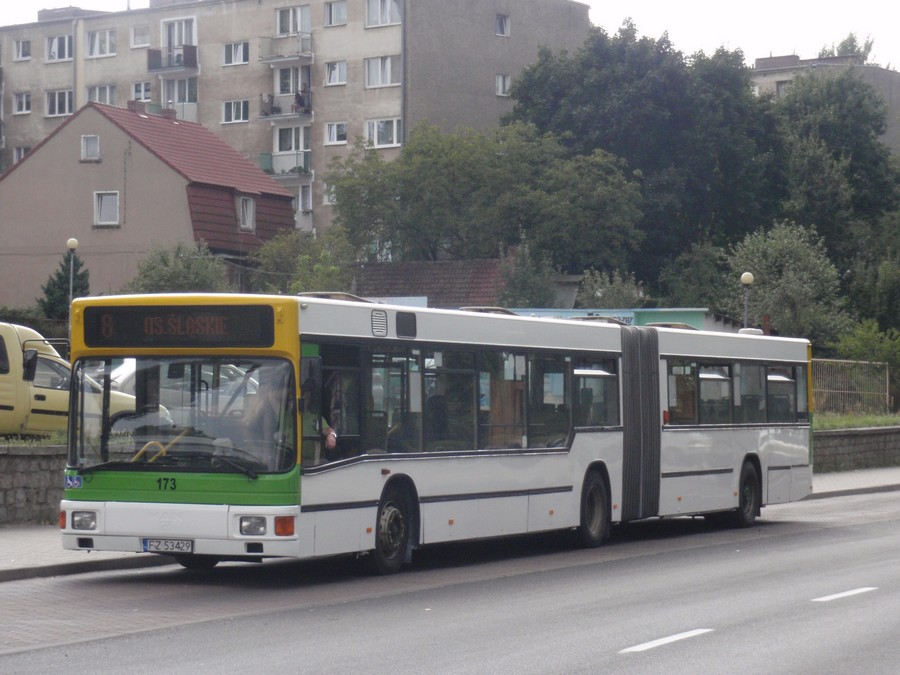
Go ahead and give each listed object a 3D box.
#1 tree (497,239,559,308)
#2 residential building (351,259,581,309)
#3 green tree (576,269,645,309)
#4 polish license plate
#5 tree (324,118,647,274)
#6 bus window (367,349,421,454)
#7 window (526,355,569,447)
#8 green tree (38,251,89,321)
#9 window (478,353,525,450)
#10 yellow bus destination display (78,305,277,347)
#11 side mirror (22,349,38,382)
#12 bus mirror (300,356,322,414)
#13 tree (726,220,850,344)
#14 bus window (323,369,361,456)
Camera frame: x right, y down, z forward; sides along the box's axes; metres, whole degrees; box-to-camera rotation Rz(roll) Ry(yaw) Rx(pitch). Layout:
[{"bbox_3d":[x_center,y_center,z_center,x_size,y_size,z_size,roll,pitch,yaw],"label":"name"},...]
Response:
[{"bbox_3d":[2.087,-0.862,70.000,1.670,3.610,1.700,0,-1,0],"label":"tree"},{"bbox_3d":[0.385,-0.308,80.000,6.600,4.500,4.800,0,-2,28],"label":"residential building"},{"bbox_3d":[4.321,-0.458,70.000,1.830,2.800,1.800,0,-1,0],"label":"green tree"},{"bbox_3d":[-2.637,1.953,24.384,0.525,0.116,0.020,-1,-2,23],"label":"polish license plate"},{"bbox_3d":[1.274,-4.505,96.000,11.670,6.870,10.000,0,-1,0],"label":"tree"},{"bbox_3d":[-0.593,0.660,26.732,0.060,1.063,1.308,0,-1,24],"label":"bus window"},{"bbox_3d":[1.135,0.760,30.637,0.060,1.083,1.336,0,-1,24],"label":"window"},{"bbox_3d":[-12.190,-1.451,82.000,1.650,2.600,1.600,1,-1,0],"label":"green tree"},{"bbox_3d":[0.580,0.695,28.641,0.050,1.050,1.360,-1,-2,23],"label":"window"},{"bbox_3d":[-2.584,-0.108,24.526,2.040,0.390,0.100,-1,-2,23],"label":"yellow bus destination display"},{"bbox_3d":[-4.096,0.276,25.400,0.180,0.325,0.080,-1,-2,42],"label":"side mirror"},{"bbox_3d":[-1.267,0.439,23.932,0.220,0.520,0.140,-1,-2,23],"label":"bus mirror"},{"bbox_3d":[8.048,-0.739,62.000,3.000,4.010,3.000,0,-1,0],"label":"tree"},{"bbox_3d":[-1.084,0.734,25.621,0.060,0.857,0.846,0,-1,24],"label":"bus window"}]

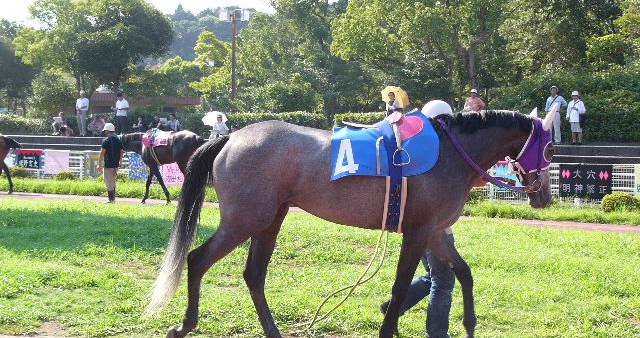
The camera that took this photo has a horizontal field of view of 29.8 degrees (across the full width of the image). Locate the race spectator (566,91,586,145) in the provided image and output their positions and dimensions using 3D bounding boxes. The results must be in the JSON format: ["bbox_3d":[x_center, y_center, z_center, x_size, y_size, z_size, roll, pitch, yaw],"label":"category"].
[{"bbox_3d":[7.626,-1.516,35.800,0.550,1.610,0.360,1,2,16],"label":"race spectator"}]

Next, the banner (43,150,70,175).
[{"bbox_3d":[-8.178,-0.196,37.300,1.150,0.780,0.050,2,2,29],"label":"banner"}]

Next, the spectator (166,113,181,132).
[{"bbox_3d":[-5.327,-1.618,43.700,0.520,0.850,0.600,1,2,37],"label":"spectator"}]

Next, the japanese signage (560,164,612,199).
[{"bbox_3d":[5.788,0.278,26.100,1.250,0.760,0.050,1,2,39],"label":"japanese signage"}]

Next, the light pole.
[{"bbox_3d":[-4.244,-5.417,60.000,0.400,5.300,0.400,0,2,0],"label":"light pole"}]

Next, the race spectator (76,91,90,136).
[{"bbox_3d":[-8.855,-2.089,45.000,0.520,1.720,0.380,1,2,23],"label":"race spectator"}]

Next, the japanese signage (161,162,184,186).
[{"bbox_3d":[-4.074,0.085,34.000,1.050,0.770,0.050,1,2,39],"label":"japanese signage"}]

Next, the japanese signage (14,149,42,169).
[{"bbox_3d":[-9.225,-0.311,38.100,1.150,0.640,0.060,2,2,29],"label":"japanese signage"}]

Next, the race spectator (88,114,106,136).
[{"bbox_3d":[-8.331,-1.655,45.000,0.650,0.860,0.650,1,2,30],"label":"race spectator"}]

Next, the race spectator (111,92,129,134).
[{"bbox_3d":[-7.441,-2.030,44.600,0.550,1.660,0.420,1,2,25],"label":"race spectator"}]

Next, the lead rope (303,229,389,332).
[{"bbox_3d":[0.177,0.768,8.350,0.600,0.720,0.200,0,2,0],"label":"lead rope"}]

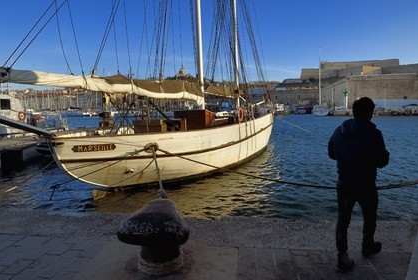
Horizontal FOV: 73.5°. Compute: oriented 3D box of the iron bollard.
[{"bbox_3d":[-0.560,0.986,2.934,0.730,0.670,0.680,2,6,23],"label":"iron bollard"}]

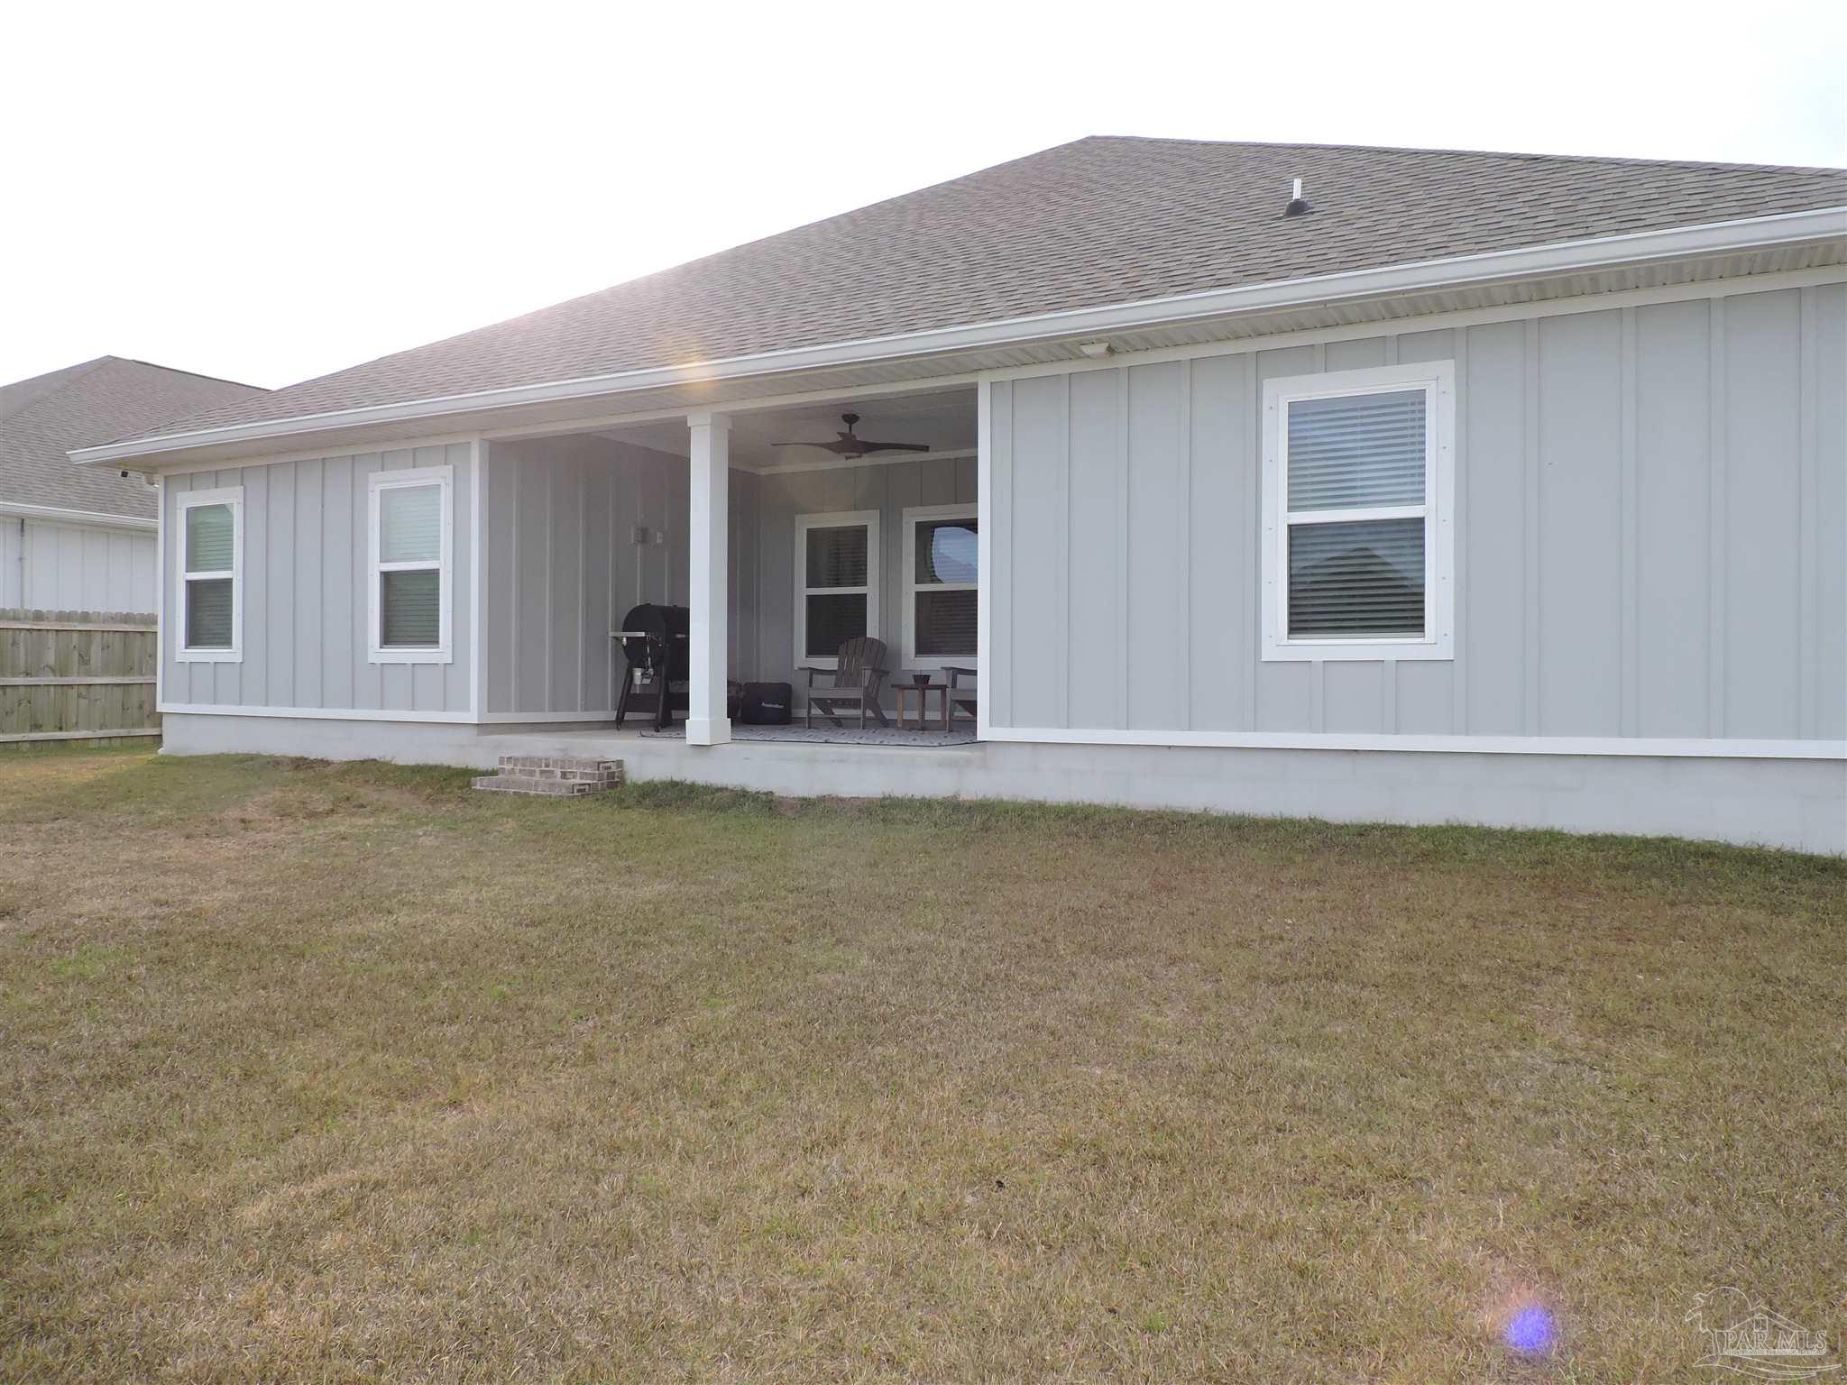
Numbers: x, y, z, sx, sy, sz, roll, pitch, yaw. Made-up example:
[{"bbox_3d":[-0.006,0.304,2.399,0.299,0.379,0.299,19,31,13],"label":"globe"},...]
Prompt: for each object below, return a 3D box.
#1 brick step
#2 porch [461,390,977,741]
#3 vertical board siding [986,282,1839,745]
[{"bbox_3d":[-2.994,0.657,10.243,1.075,0.243,0.580,1,0,28],"label":"brick step"},{"bbox_3d":[-0.758,-0.949,11.639,4.770,2.690,4.030,1,0,28],"label":"porch"},{"bbox_3d":[2.543,-0.897,7.587,4.870,2.380,0.100,1,0,28],"label":"vertical board siding"}]

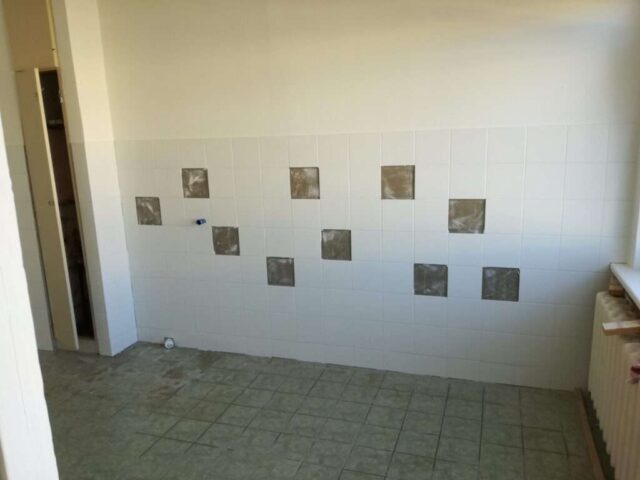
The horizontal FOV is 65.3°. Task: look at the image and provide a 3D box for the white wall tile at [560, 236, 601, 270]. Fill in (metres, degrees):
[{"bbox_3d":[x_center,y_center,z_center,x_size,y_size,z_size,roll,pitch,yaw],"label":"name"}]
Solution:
[{"bbox_3d":[1.437,0.075,2.775,0.198,0.198,0.010,2,12,18],"label":"white wall tile"}]

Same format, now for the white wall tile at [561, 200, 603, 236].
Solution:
[{"bbox_3d":[1.427,-0.122,2.728,0.198,0.198,0.008,2,12,18],"label":"white wall tile"}]

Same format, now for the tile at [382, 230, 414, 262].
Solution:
[{"bbox_3d":[0.485,0.043,3.083,0.198,0.198,0.008,2,12,18],"label":"tile"}]

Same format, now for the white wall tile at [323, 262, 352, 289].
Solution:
[{"bbox_3d":[0.114,0.226,3.257,0.198,0.198,0.010,2,12,18],"label":"white wall tile"}]

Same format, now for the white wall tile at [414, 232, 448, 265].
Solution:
[{"bbox_3d":[0.677,0.052,3.019,0.199,0.199,0.010,2,13,19],"label":"white wall tile"}]

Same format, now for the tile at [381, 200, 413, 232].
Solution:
[{"bbox_3d":[0.480,-0.152,3.051,0.198,0.198,0.010,2,12,18],"label":"tile"}]

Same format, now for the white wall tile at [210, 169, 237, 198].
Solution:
[{"bbox_3d":[-0.667,-0.386,3.381,0.198,0.198,0.010,2,12,18],"label":"white wall tile"}]

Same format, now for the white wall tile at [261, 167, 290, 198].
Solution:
[{"bbox_3d":[-0.287,-0.373,3.258,0.198,0.198,0.010,2,12,18],"label":"white wall tile"}]

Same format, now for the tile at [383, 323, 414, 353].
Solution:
[{"bbox_3d":[0.508,0.630,3.210,0.198,0.198,0.010,2,12,18],"label":"tile"}]

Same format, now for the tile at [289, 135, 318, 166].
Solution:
[{"bbox_3d":[-0.103,-0.560,3.149,0.199,0.199,0.010,2,13,19],"label":"tile"}]

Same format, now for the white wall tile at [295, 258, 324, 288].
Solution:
[{"bbox_3d":[-0.077,0.220,3.317,0.198,0.198,0.010,2,12,18],"label":"white wall tile"}]

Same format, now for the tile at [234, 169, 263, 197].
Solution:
[{"bbox_3d":[-0.478,-0.380,3.316,0.198,0.198,0.008,2,12,18],"label":"tile"}]

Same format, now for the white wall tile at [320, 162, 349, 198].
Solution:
[{"bbox_3d":[0.093,-0.361,3.134,0.198,0.198,0.010,2,12,18],"label":"white wall tile"}]

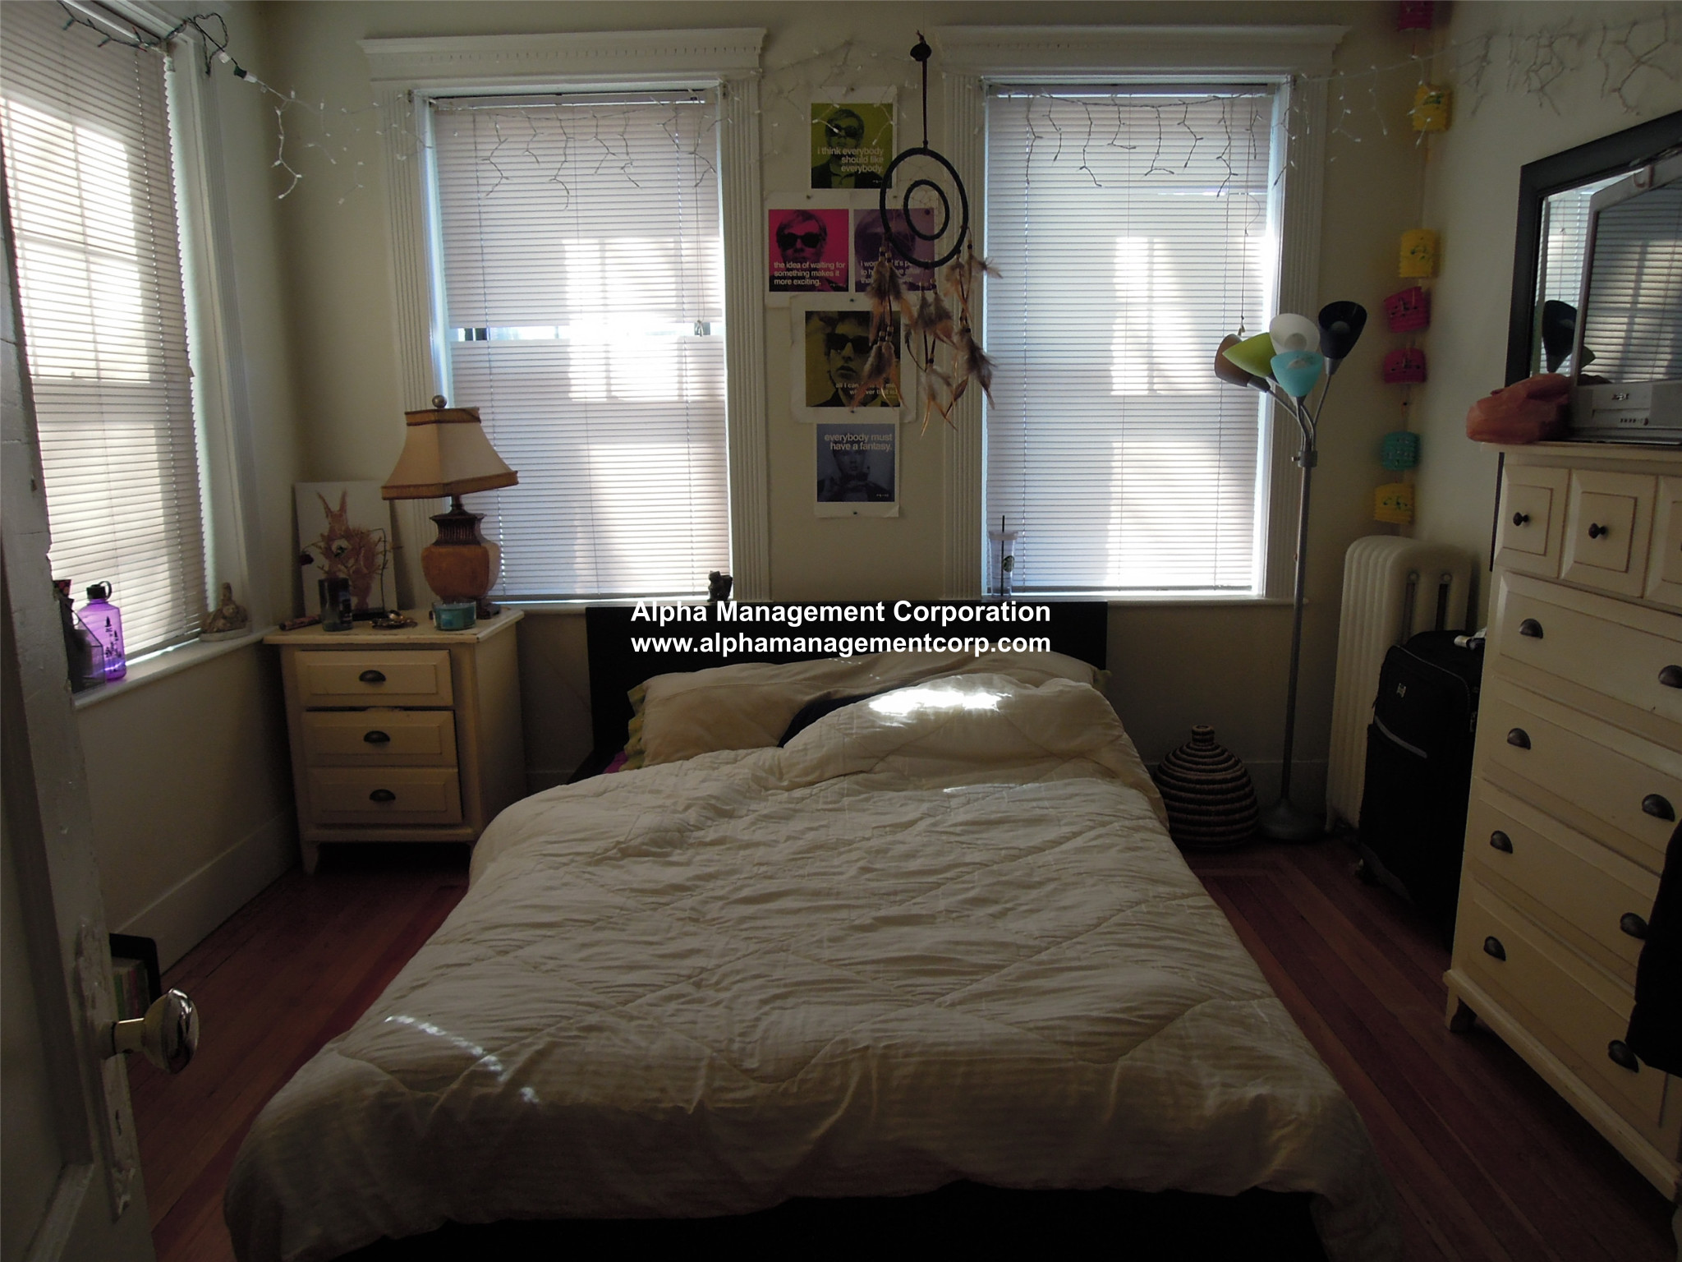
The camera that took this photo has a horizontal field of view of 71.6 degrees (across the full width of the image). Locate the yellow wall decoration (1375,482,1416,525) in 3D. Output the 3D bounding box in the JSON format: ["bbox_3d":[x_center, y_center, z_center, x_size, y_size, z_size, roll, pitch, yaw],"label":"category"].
[{"bbox_3d":[1.752,-0.403,3.684,0.125,0.128,0.110,6,11,24],"label":"yellow wall decoration"}]

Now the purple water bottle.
[{"bbox_3d":[-1.762,0.003,2.785,0.090,0.213,0.090,-1,9,0],"label":"purple water bottle"}]

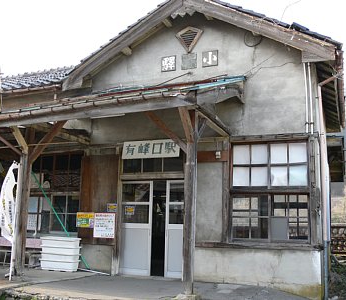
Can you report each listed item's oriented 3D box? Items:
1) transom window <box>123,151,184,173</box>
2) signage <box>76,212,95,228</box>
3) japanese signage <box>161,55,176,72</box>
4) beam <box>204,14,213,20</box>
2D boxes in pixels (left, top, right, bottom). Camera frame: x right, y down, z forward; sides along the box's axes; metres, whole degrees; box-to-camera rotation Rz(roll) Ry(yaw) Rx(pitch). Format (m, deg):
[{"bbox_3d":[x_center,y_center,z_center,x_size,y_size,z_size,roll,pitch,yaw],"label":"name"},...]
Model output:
[{"bbox_3d":[-0.452,0.263,9.364,1.545,0.555,0.070,-2,-11,21],"label":"transom window"},{"bbox_3d":[-2.083,1.690,9.692,0.508,0.377,0.020,-2,-11,21],"label":"signage"},{"bbox_3d":[-0.096,-2.101,9.904,0.380,0.384,0.040,-2,-10,20],"label":"japanese signage"},{"bbox_3d":[0.852,-3.145,9.541,0.140,0.130,0.450,-2,-10,20],"label":"beam"}]

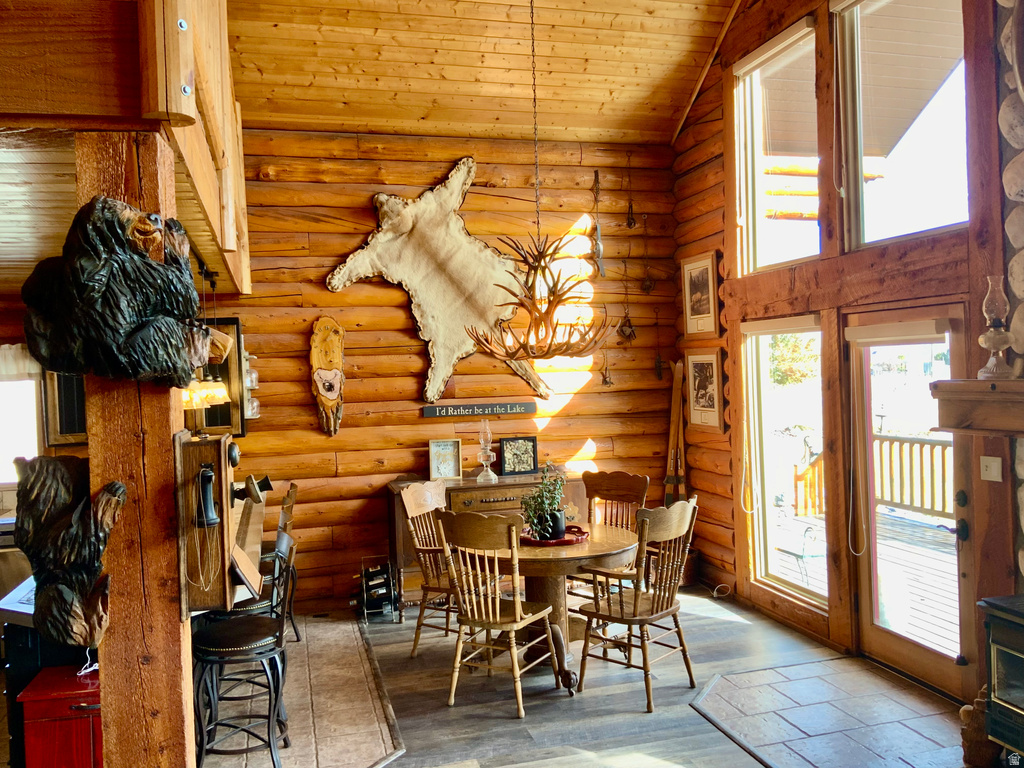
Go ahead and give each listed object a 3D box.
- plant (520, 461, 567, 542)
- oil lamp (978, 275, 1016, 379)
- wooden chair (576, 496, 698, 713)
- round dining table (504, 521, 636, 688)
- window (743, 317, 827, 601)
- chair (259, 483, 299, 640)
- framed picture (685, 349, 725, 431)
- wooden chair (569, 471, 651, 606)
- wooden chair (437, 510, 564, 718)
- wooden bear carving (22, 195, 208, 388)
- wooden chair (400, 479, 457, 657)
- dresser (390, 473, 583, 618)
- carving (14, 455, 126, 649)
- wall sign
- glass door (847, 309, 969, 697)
[{"bbox_3d":[0.193,0.718,5.242,0.270,0.455,0.260,-2,1,0],"label":"plant"},{"bbox_3d":[2.095,-0.251,3.720,0.162,0.445,0.162,-2,1,-15],"label":"oil lamp"},{"bbox_3d":[0.701,1.179,4.810,0.550,1.070,0.530,-1,1,45],"label":"wooden chair"},{"bbox_3d":[0.229,1.343,5.308,1.130,0.760,1.130,-2,1,0],"label":"round dining table"},{"bbox_3d":[1.859,0.496,5.858,0.090,1.870,0.931,-2,1,-15],"label":"window"},{"bbox_3d":[-1.708,1.227,5.735,0.510,1.060,0.450,-2,1,-22],"label":"chair"},{"bbox_3d":[1.502,0.048,6.683,0.035,0.635,0.525,-2,1,-15],"label":"framed picture"},{"bbox_3d":[0.549,1.150,5.668,0.500,1.060,0.560,-1,1,40],"label":"wooden chair"},{"bbox_3d":[-0.070,1.207,4.768,0.490,1.070,0.560,-2,1,28],"label":"wooden chair"},{"bbox_3d":[-1.122,-0.256,2.428,0.490,0.520,0.430,-3,1,-27],"label":"wooden bear carving"},{"bbox_3d":[-0.359,1.205,5.621,0.550,1.070,0.530,-2,1,25],"label":"wooden chair"},{"bbox_3d":[-0.171,1.207,6.702,1.520,1.020,0.550,-2,1,-15],"label":"dresser"},{"bbox_3d":[-1.437,0.540,2.827,0.377,0.615,0.370,-2,1,-15],"label":"carving"},{"bbox_3d":[-0.242,0.206,6.777,0.912,0.092,0.025,-2,1,-15],"label":"wall sign"},{"bbox_3d":[2.168,0.602,4.719,0.060,2.035,0.910,-2,1,-15],"label":"glass door"}]

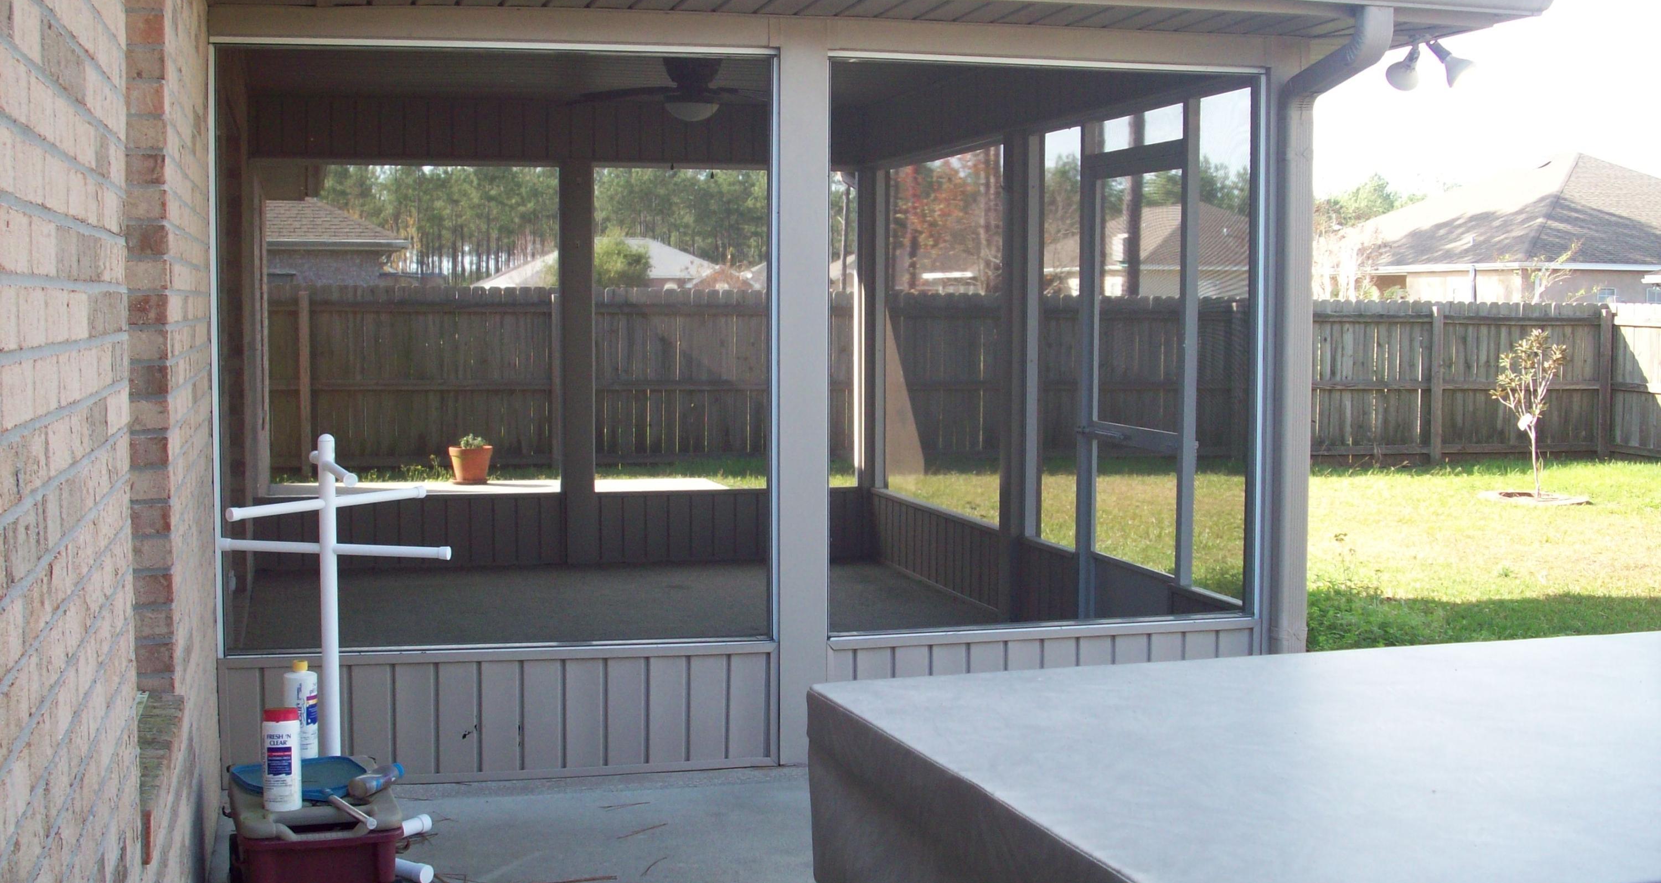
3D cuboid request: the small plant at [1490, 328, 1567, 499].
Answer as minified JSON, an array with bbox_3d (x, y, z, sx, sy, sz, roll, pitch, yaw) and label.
[{"bbox_3d":[6.163,-0.257,15.600,0.660,1.470,0.640,2,5,22],"label":"small plant"}]

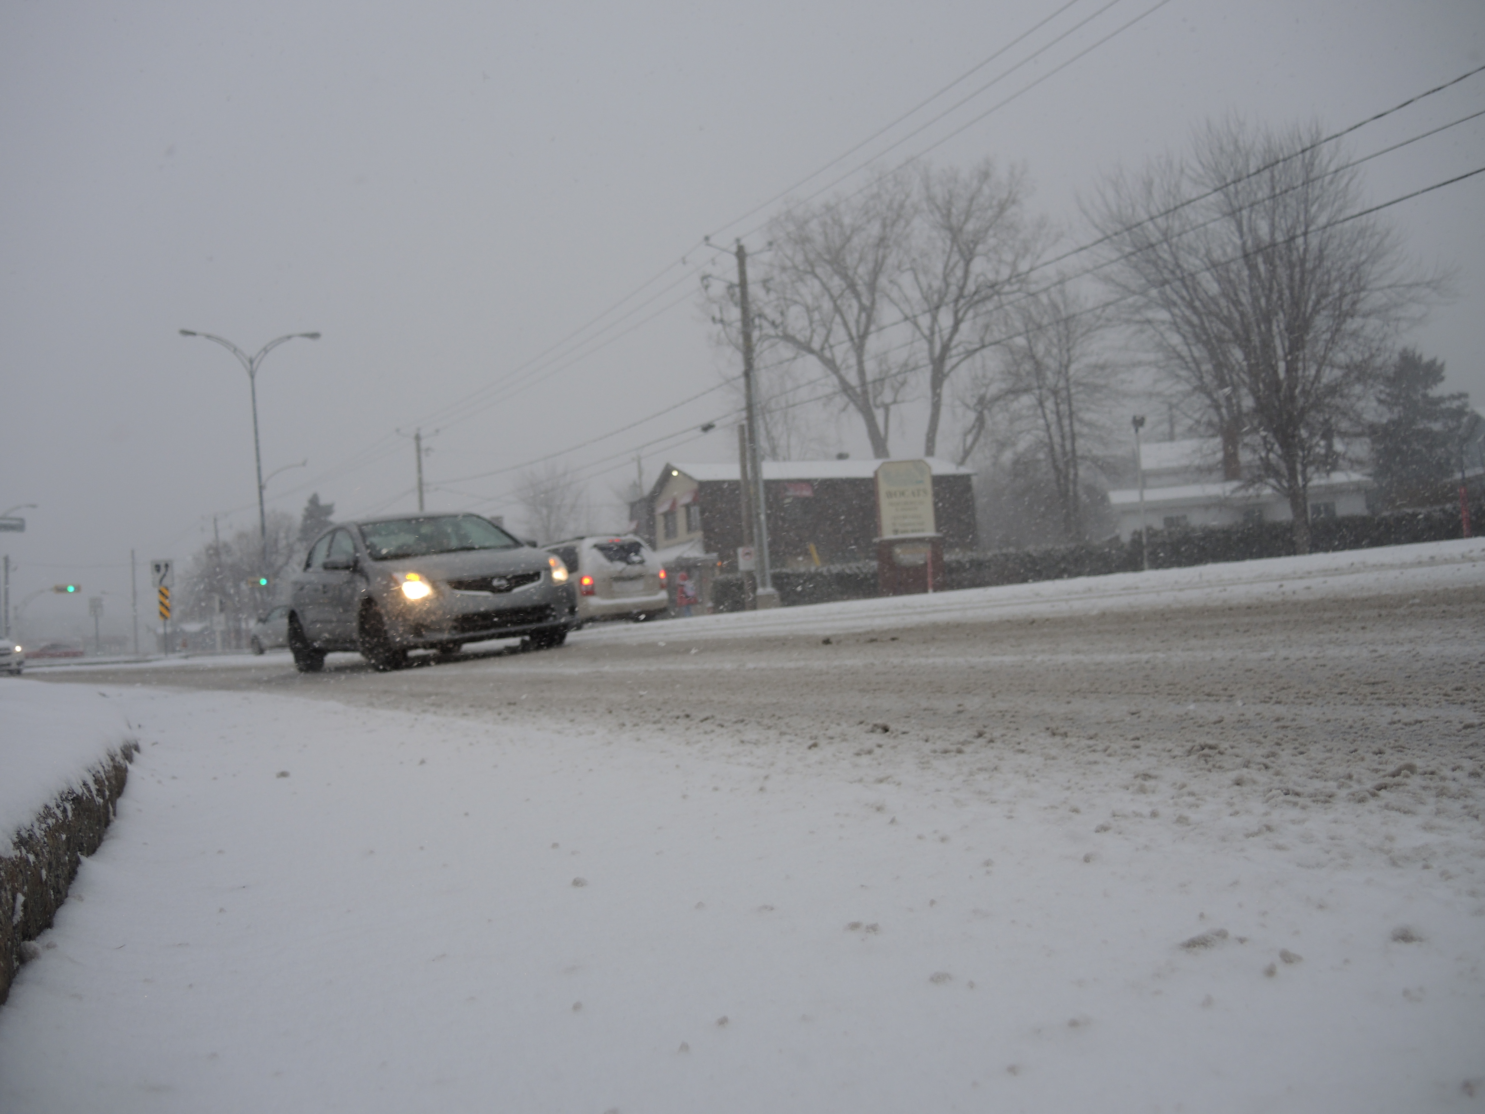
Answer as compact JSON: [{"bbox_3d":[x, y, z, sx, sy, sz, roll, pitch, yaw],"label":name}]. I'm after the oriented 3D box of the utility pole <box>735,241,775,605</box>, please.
[{"bbox_3d":[0.300,-4.188,38.206,0.370,11.450,0.370,-2,-2,-34],"label":"utility pole"}]

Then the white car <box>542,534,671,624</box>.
[{"bbox_3d":[-3.491,0.592,24.615,1.840,1.720,4.600,-4,-2,-33],"label":"white car"}]

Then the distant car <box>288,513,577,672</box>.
[{"bbox_3d":[-3.307,0.325,12.165,1.820,1.500,4.550,-4,-2,-34],"label":"distant car"}]

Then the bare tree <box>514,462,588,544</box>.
[{"bbox_3d":[-12.838,-1.000,80.185,5.000,10.300,5.000,-4,-2,0],"label":"bare tree"}]

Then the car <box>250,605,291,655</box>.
[{"bbox_3d":[-13.310,2.088,35.658,1.800,1.480,4.500,-4,-2,-33],"label":"car"}]

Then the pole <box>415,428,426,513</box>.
[{"bbox_3d":[-18.689,-1.507,70.206,0.340,11.500,0.340,-3,-2,-34],"label":"pole"}]

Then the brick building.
[{"bbox_3d":[3.138,-1.269,56.275,14.500,6.500,6.300,-3,-2,-30],"label":"brick building"}]

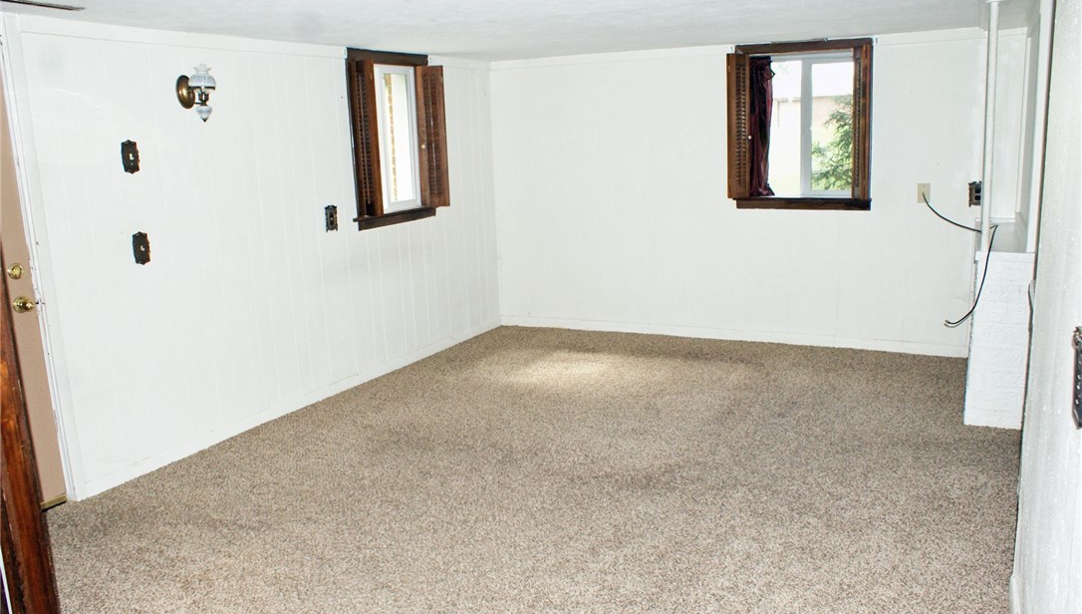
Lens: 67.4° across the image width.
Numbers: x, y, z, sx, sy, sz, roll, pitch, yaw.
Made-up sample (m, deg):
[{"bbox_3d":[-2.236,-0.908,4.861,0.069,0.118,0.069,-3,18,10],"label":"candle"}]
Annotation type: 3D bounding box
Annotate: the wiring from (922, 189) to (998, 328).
[{"bbox_3d":[2.351,-0.302,4.601,0.360,0.580,1.150,4,13,25],"label":"wiring"}]

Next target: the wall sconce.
[{"bbox_3d":[-1.664,-1.037,3.945,0.185,0.272,0.125,5,14,29],"label":"wall sconce"}]

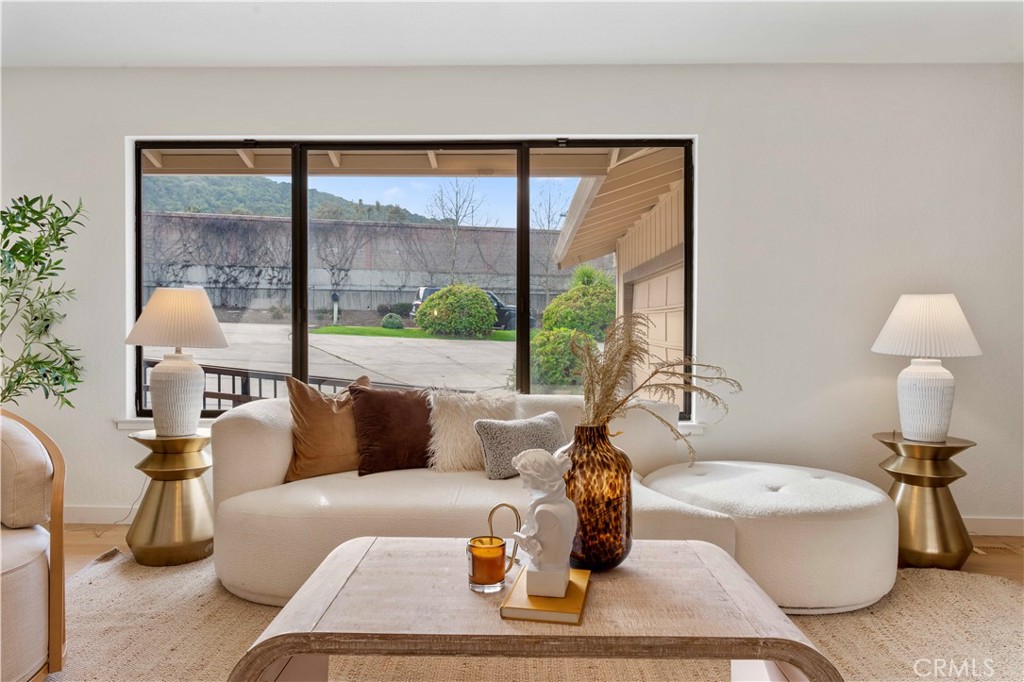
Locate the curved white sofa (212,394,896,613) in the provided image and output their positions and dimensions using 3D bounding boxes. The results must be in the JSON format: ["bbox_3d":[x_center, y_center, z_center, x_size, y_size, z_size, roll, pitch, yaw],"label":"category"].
[{"bbox_3d":[0.144,0.636,2.974,2.920,0.735,0.930,0,1,1],"label":"curved white sofa"}]

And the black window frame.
[{"bbox_3d":[-0.545,-0.331,3.710,3.032,1.513,0.100,0,1,1],"label":"black window frame"}]

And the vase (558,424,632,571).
[{"bbox_3d":[0.206,0.399,1.783,0.211,0.358,0.211,0,1,1],"label":"vase"}]

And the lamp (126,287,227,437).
[{"bbox_3d":[-1.572,0.101,3.212,0.435,0.670,0.435,0,1,1],"label":"lamp"}]

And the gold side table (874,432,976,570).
[{"bbox_3d":[1.903,0.733,3.170,0.411,0.560,0.411,0,1,1],"label":"gold side table"}]

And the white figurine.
[{"bbox_3d":[0.072,0.400,1.541,0.140,0.315,0.125,0,1,8],"label":"white figurine"}]

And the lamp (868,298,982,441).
[{"bbox_3d":[1.899,0.118,3.139,0.435,0.670,0.435,0,1,1],"label":"lamp"}]

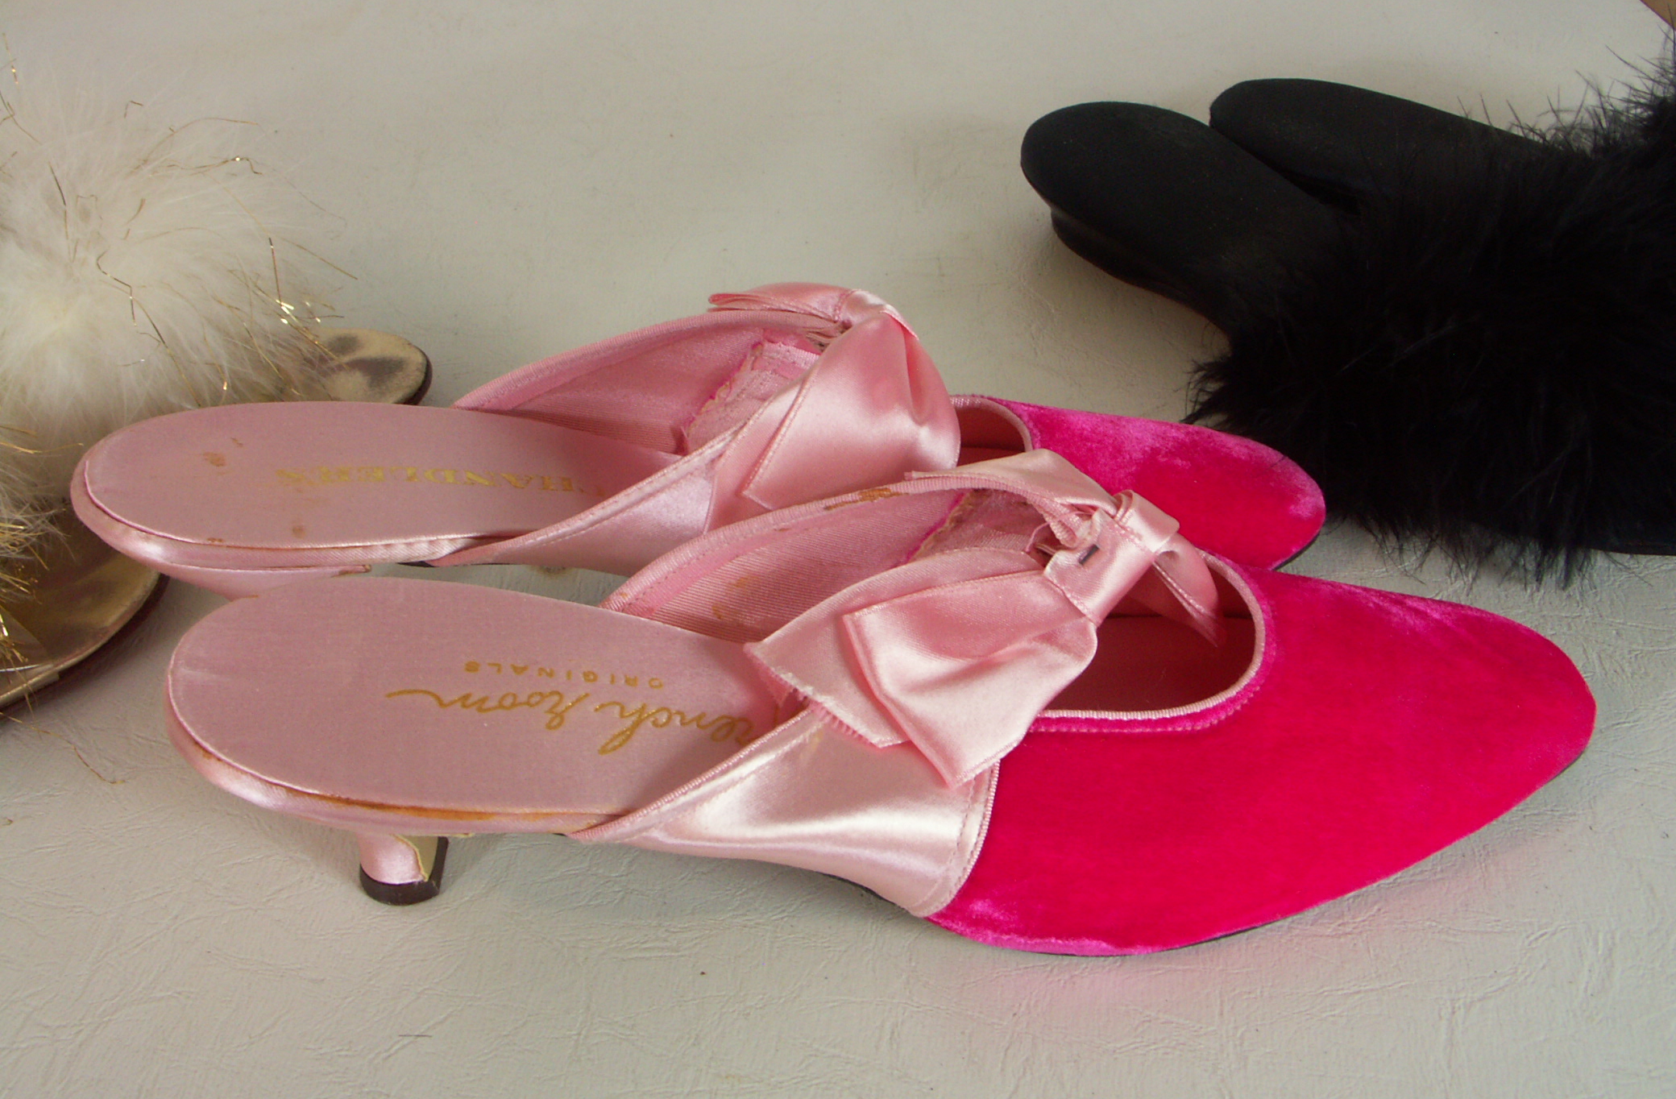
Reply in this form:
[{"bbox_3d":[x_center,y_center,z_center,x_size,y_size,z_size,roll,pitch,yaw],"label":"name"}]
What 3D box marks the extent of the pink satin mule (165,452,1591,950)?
[{"bbox_3d":[0.017,0.020,0.278,0.250,0.078,0.078,-4,38,-5],"label":"pink satin mule"}]

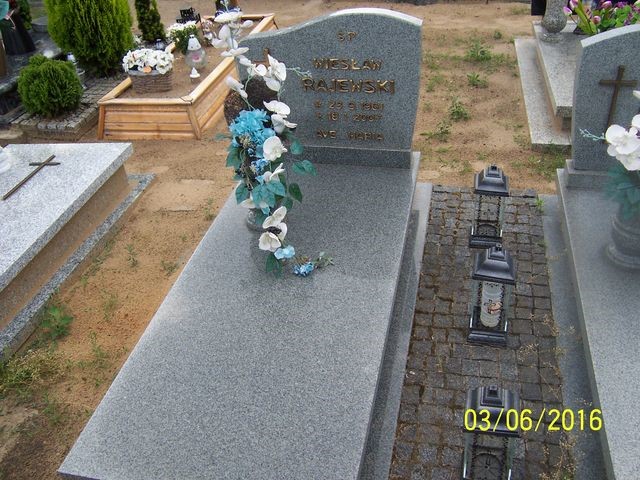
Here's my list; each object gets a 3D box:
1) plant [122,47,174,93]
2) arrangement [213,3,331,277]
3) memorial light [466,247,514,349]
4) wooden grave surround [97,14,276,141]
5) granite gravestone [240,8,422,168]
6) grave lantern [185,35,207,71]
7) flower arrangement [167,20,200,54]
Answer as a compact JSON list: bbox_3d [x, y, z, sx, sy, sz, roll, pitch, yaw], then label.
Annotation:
[{"bbox_3d":[-1.107,-1.139,4.002,0.330,0.260,0.220,5,36,12],"label":"plant"},{"bbox_3d":[-0.168,-0.375,2.274,0.430,0.900,0.380,5,36,12],"label":"arrangement"},{"bbox_3d":[0.625,0.186,2.223,0.143,0.385,0.143,5,36,12],"label":"memorial light"},{"bbox_3d":[-0.885,-1.276,4.534,0.670,0.255,1.880,3,36,13],"label":"wooden grave surround"},{"bbox_3d":[0.061,-0.702,2.861,0.830,0.720,0.135,5,36,12],"label":"granite gravestone"},{"bbox_3d":[-0.875,-1.329,4.270,0.150,0.235,0.150,5,36,12],"label":"grave lantern"},{"bbox_3d":[-1.029,-1.542,4.600,0.240,0.220,0.230,5,36,12],"label":"flower arrangement"}]

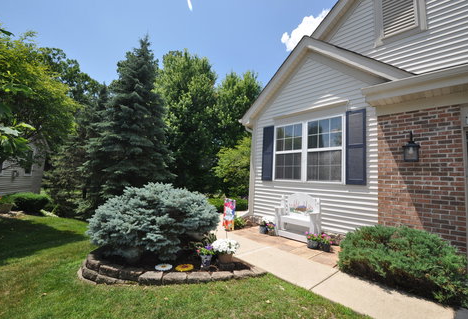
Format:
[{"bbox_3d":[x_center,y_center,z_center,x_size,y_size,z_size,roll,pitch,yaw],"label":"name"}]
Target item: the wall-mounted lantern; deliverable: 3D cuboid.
[{"bbox_3d":[3.014,-0.217,3.393,0.260,0.510,0.220,8,-7,-42],"label":"wall-mounted lantern"}]

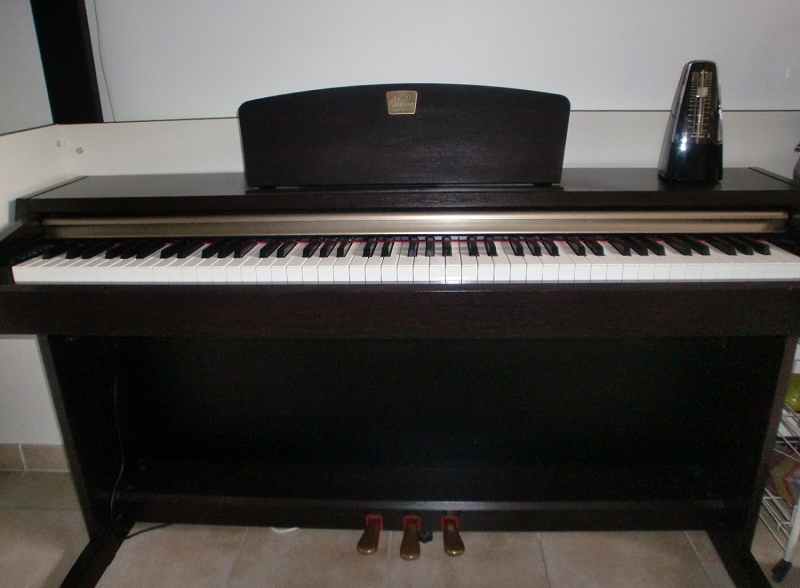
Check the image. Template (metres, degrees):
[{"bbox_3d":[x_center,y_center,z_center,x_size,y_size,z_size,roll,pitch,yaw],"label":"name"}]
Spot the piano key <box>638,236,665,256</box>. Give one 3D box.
[{"bbox_3d":[0.394,-0.077,1.010,0.012,0.013,0.098,0,17,4],"label":"piano key"}]

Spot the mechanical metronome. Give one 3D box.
[{"bbox_3d":[0.514,-0.300,1.128,0.095,0.203,0.092,2,18,12],"label":"mechanical metronome"}]

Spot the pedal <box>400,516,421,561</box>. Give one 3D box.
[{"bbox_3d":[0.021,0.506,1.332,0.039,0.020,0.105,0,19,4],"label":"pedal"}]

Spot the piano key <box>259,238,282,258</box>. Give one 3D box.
[{"bbox_3d":[-0.210,-0.075,1.051,0.013,0.012,0.092,0,18,3],"label":"piano key"}]

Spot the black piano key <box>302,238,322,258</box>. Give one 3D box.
[{"bbox_3d":[-0.142,-0.075,1.047,0.013,0.012,0.092,0,18,3],"label":"black piano key"}]

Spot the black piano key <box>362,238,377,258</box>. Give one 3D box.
[{"bbox_3d":[-0.049,-0.078,1.038,0.013,0.013,0.092,0,19,4],"label":"black piano key"}]

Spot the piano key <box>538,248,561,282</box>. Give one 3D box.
[{"bbox_3d":[0.222,-0.054,1.005,0.023,0.024,0.143,0,19,4],"label":"piano key"}]

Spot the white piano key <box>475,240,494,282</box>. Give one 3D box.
[{"bbox_3d":[0.130,-0.054,1.016,0.022,0.023,0.147,0,18,3],"label":"white piano key"}]

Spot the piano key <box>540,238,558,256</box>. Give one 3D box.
[{"bbox_3d":[0.237,-0.076,1.018,0.012,0.013,0.098,0,17,4],"label":"piano key"}]

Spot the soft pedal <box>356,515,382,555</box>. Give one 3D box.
[{"bbox_3d":[-0.062,0.502,1.352,0.040,0.021,0.103,0,17,4],"label":"soft pedal"}]

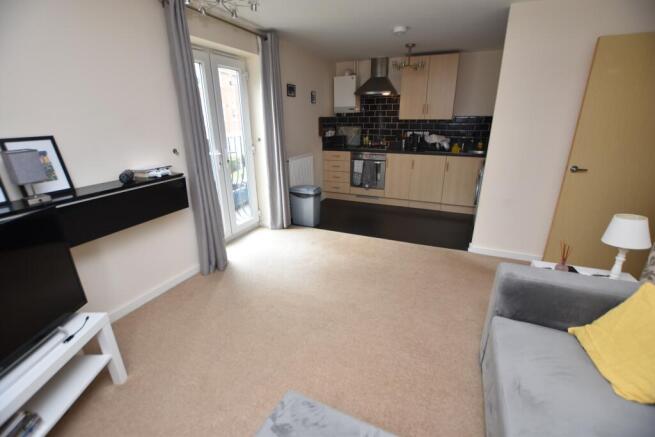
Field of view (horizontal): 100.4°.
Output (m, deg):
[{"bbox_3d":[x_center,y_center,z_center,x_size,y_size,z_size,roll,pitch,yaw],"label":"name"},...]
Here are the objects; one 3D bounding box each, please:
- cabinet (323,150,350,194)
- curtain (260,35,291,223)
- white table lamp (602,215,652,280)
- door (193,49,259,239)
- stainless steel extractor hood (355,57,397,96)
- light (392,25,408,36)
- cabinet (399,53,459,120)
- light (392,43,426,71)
[{"bbox_3d":[0.320,-0.907,5.197,0.505,0.750,0.560,8,21,24],"label":"cabinet"},{"bbox_3d":[-0.628,-0.973,3.443,0.150,2.310,0.230,8,21,24],"label":"curtain"},{"bbox_3d":[1.776,0.178,1.625,0.210,0.390,0.210,8,21,24],"label":"white table lamp"},{"bbox_3d":[-1.226,-0.742,3.159,0.090,2.110,1.120,8,21,24],"label":"door"},{"bbox_3d":[0.819,-2.333,4.515,0.595,0.540,0.480,8,21,24],"label":"stainless steel extractor hood"},{"bbox_3d":[0.840,-2.137,3.126,0.150,0.070,0.150,8,21,24],"label":"light"},{"bbox_3d":[1.609,-2.036,4.319,0.790,0.900,0.330,8,21,24],"label":"cabinet"},{"bbox_3d":[1.130,-2.200,3.773,0.430,0.345,0.430,8,21,24],"label":"light"}]

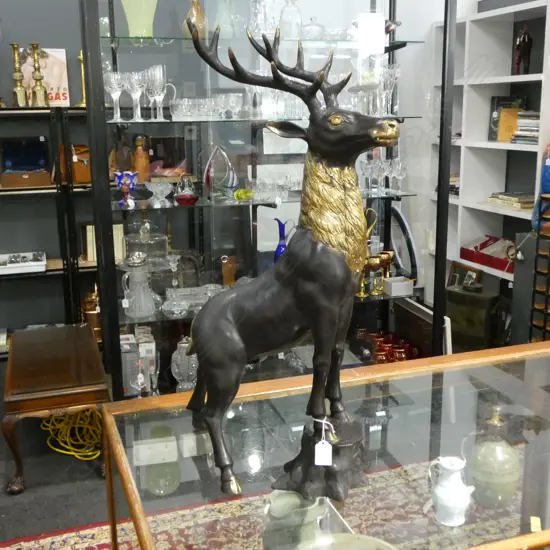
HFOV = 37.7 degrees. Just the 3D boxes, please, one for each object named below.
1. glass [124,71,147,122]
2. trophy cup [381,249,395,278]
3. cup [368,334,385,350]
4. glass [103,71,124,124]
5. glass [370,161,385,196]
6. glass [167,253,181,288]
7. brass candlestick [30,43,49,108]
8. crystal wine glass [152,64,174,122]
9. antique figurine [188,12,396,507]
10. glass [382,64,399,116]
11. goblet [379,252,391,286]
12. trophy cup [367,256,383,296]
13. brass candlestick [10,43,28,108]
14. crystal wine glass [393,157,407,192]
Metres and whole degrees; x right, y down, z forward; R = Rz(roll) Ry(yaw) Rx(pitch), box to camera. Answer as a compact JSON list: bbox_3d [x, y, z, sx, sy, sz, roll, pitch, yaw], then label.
[{"bbox_3d":[-0.513,-0.656,2.968,0.073,0.180,0.073,-4,13,-17],"label":"glass"},{"bbox_3d":[0.534,-0.031,3.790,0.066,0.155,0.066,-1,13,0],"label":"trophy cup"},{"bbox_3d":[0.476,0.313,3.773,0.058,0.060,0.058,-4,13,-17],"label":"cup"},{"bbox_3d":[-0.586,-0.651,2.945,0.072,0.180,0.072,-4,13,-17],"label":"glass"},{"bbox_3d":[0.451,-0.426,3.528,0.062,0.147,0.062,-1,13,0],"label":"glass"},{"bbox_3d":[-0.440,-0.001,3.520,0.064,0.163,0.064,-4,13,-17],"label":"glass"},{"bbox_3d":[-0.979,-0.828,3.336,0.072,0.262,0.072,-4,13,-17],"label":"brass candlestick"},{"bbox_3d":[-0.425,-0.674,3.004,0.070,0.200,0.070,-4,13,-17],"label":"crystal wine glass"},{"bbox_3d":[-0.001,-0.025,1.258,0.400,0.710,0.240,5,14,22],"label":"antique figurine"},{"bbox_3d":[0.504,-0.801,3.496,0.070,0.212,0.070,-1,13,0],"label":"glass"},{"bbox_3d":[0.507,-0.017,3.734,0.064,0.155,0.064,-1,13,0],"label":"goblet"},{"bbox_3d":[0.459,0.002,3.668,0.066,0.155,0.066,-1,13,0],"label":"trophy cup"},{"bbox_3d":[-1.246,-0.964,3.895,0.078,0.300,0.078,-5,13,-18],"label":"brass candlestick"},{"bbox_3d":[0.538,-0.426,3.451,0.057,0.140,0.057,-1,12,0],"label":"crystal wine glass"}]

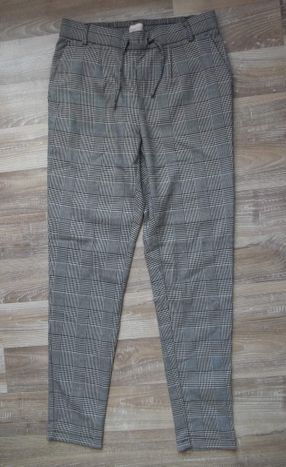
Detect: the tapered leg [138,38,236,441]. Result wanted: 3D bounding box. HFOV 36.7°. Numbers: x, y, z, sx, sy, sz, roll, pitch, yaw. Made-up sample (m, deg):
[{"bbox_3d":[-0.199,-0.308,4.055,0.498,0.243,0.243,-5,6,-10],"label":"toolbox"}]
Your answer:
[{"bbox_3d":[0.096,0.015,0.956,0.220,0.035,0.923,0,89,6],"label":"tapered leg"}]

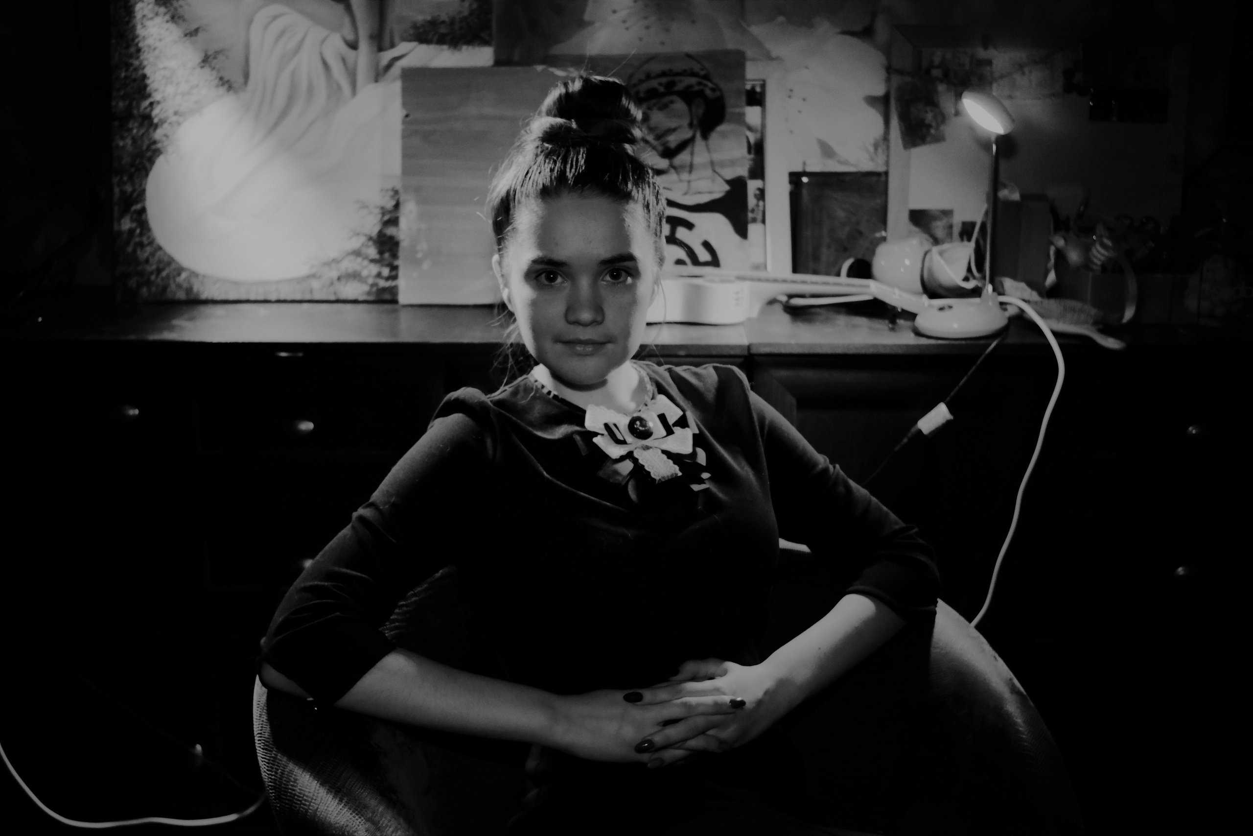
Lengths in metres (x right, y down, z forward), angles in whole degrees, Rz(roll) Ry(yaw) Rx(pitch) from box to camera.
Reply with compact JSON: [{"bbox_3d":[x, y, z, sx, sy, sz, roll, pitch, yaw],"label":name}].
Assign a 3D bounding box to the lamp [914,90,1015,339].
[{"bbox_3d":[0.466,-0.283,1.966,0.143,0.330,0.127,-3,12,-15],"label":"lamp"}]

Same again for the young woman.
[{"bbox_3d":[0.010,0.261,1.323,0.650,1.150,0.780,-3,12,-15],"label":"young woman"}]

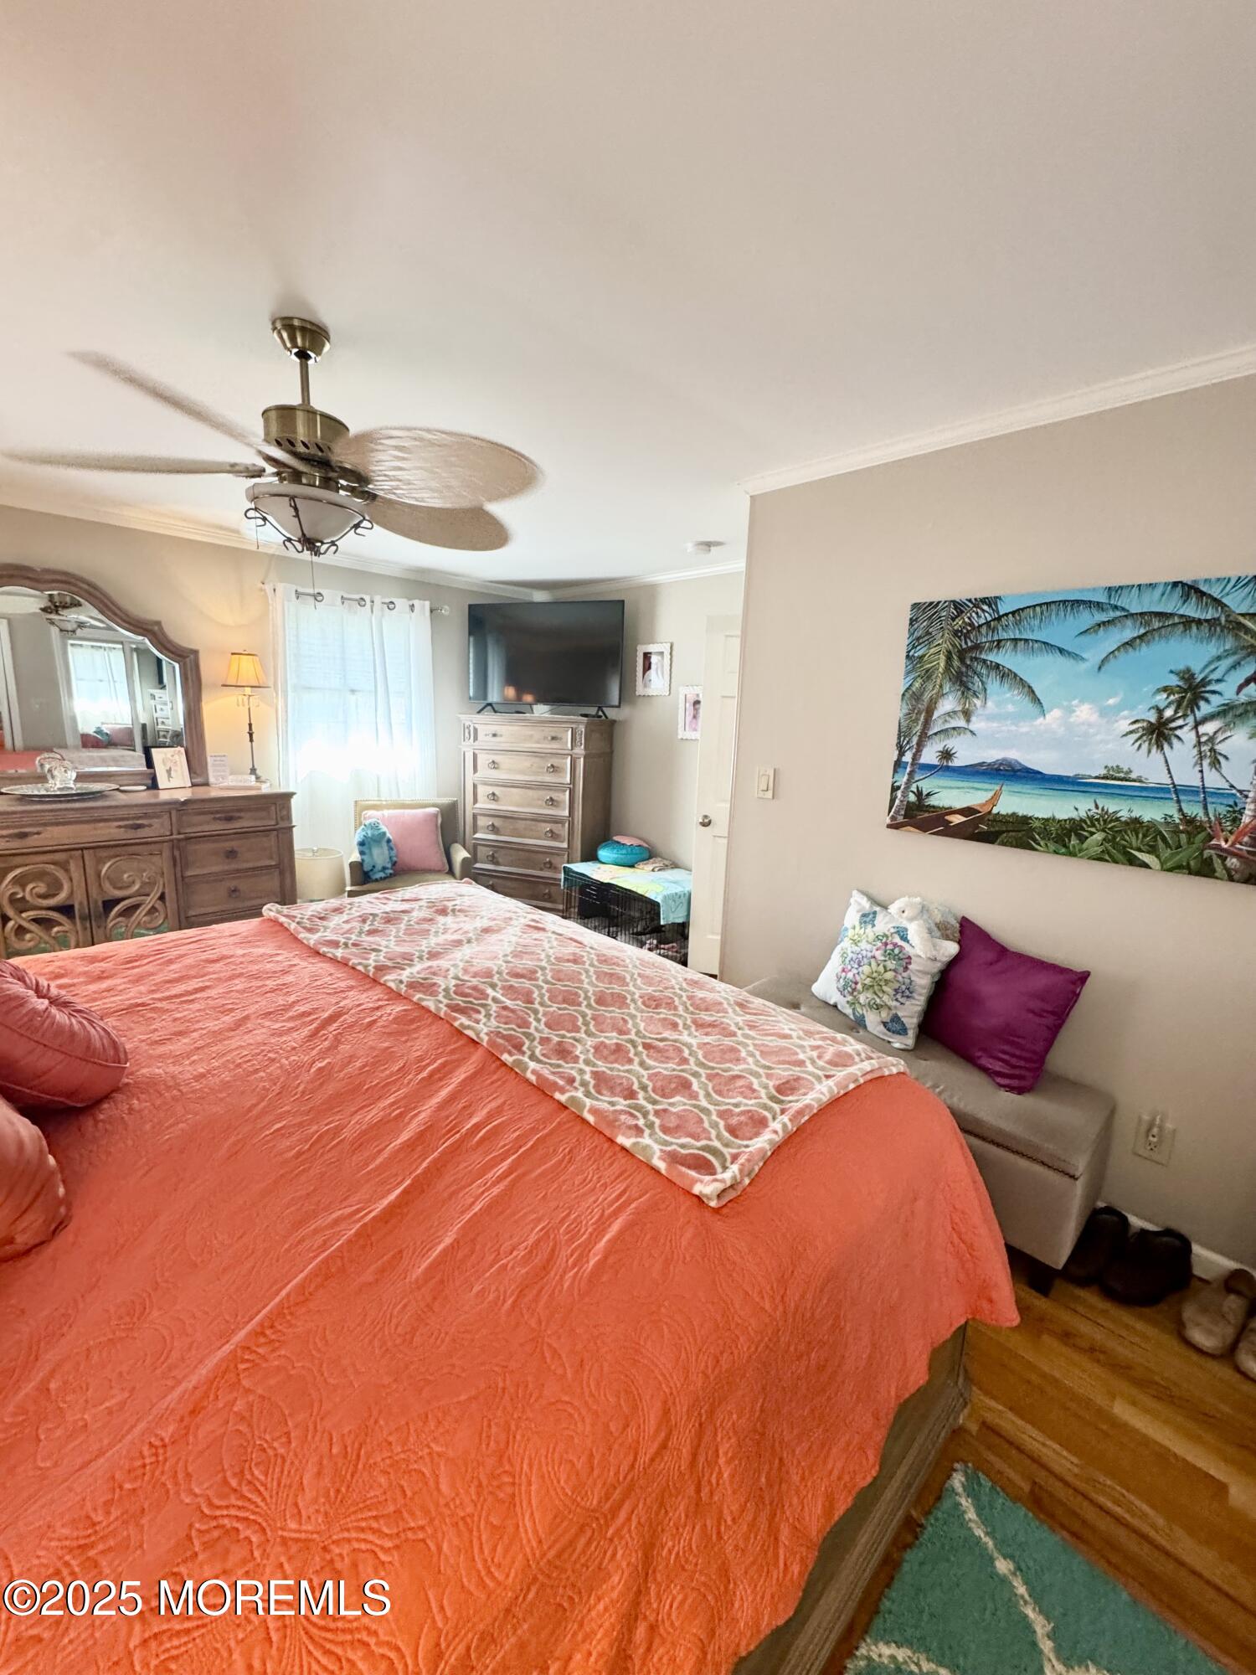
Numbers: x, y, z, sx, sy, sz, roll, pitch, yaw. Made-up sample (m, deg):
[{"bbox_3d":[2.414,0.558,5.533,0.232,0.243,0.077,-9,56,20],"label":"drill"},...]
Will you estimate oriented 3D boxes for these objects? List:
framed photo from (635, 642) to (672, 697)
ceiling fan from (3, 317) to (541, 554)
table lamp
[{"bbox_3d":[0.171,-1.161,4.704,0.030,0.355,0.310,-9,15,-44],"label":"framed photo"},{"bbox_3d":[-0.806,-0.996,1.706,1.280,0.530,1.280,-9,15,-44],"label":"ceiling fan"},{"bbox_3d":[-2.096,-0.667,3.768,0.255,0.715,0.255,-9,15,-44],"label":"table lamp"}]

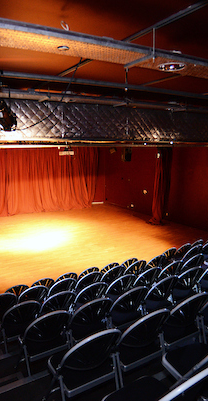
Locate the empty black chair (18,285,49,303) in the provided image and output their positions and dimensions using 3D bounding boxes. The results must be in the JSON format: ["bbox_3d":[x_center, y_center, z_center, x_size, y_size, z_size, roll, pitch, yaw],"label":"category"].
[{"bbox_3d":[-1.080,1.553,4.459,0.460,0.815,0.510,-6,12,-31],"label":"empty black chair"}]

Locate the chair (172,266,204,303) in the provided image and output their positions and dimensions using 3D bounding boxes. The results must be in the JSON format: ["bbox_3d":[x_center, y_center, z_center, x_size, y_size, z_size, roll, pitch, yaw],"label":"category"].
[{"bbox_3d":[1.041,1.210,4.036,0.470,0.800,0.500,-6,11,-32],"label":"chair"}]

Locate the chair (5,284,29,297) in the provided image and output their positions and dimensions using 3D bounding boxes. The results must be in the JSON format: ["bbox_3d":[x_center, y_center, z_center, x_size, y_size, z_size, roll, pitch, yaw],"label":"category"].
[{"bbox_3d":[-1.536,1.733,5.143,0.460,0.815,0.510,-6,12,-31],"label":"chair"}]

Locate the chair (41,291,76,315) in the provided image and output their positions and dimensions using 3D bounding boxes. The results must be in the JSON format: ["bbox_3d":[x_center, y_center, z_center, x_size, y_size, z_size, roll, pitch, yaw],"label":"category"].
[{"bbox_3d":[-0.613,1.521,3.946,0.480,0.800,0.470,-7,11,-32],"label":"chair"}]

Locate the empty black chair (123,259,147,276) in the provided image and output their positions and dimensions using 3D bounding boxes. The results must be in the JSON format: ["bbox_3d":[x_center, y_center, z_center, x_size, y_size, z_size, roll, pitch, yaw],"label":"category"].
[{"bbox_3d":[0.528,1.481,5.732,0.480,0.800,0.470,-7,11,-32],"label":"empty black chair"}]

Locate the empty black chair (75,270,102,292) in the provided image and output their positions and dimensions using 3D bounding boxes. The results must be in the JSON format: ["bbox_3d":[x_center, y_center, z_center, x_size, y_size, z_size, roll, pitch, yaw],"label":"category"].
[{"bbox_3d":[-0.298,1.578,5.214,0.480,0.800,0.470,-7,11,-32],"label":"empty black chair"}]

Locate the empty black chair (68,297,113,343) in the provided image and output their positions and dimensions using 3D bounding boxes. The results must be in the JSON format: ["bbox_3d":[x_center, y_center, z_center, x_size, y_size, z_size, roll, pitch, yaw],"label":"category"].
[{"bbox_3d":[-0.190,1.310,3.173,0.460,0.815,0.510,-6,12,-31],"label":"empty black chair"}]

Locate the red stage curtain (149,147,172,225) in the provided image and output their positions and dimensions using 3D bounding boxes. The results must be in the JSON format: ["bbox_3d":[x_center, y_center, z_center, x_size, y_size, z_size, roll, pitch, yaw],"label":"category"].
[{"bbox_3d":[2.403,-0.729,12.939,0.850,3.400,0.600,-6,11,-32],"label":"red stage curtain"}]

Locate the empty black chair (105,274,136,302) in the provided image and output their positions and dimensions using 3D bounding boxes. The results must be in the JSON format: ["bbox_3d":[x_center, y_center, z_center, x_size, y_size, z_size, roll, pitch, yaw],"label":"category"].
[{"bbox_3d":[0.195,1.342,4.322,0.460,0.815,0.510,-6,12,-31],"label":"empty black chair"}]

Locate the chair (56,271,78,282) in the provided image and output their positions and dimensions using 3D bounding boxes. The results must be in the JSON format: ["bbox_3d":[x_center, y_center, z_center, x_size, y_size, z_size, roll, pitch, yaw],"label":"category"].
[{"bbox_3d":[-0.833,1.777,6.040,0.470,0.800,0.500,-6,11,-32],"label":"chair"}]

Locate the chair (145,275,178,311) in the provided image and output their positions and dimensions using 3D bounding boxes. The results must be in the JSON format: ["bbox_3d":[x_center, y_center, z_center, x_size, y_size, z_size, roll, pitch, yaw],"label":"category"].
[{"bbox_3d":[0.665,1.270,3.736,0.480,0.800,0.470,-7,11,-32],"label":"chair"}]

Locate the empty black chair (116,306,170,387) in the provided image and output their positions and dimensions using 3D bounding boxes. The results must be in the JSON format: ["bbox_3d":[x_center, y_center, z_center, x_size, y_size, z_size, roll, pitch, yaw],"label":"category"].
[{"bbox_3d":[0.267,1.188,2.537,0.460,0.815,0.510,-6,12,-31],"label":"empty black chair"}]

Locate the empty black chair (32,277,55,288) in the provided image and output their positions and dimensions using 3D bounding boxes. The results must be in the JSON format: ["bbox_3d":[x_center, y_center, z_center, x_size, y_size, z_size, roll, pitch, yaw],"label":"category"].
[{"bbox_3d":[-1.145,1.690,5.382,0.460,0.815,0.510,-6,12,-31],"label":"empty black chair"}]

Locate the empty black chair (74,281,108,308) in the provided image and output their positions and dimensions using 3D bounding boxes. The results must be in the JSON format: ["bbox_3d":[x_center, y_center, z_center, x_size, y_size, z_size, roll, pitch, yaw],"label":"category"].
[{"bbox_3d":[-0.213,1.386,4.074,0.460,0.815,0.510,-6,12,-31],"label":"empty black chair"}]

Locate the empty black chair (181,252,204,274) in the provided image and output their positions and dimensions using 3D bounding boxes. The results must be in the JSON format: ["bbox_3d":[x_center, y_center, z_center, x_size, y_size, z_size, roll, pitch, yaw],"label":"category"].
[{"bbox_3d":[1.470,1.277,5.311,0.470,0.800,0.500,-6,11,-32],"label":"empty black chair"}]

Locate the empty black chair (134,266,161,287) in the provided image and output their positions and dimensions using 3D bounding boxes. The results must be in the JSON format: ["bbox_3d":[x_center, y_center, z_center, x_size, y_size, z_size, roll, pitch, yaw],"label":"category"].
[{"bbox_3d":[0.609,1.297,4.576,0.460,0.815,0.510,-6,12,-31],"label":"empty black chair"}]

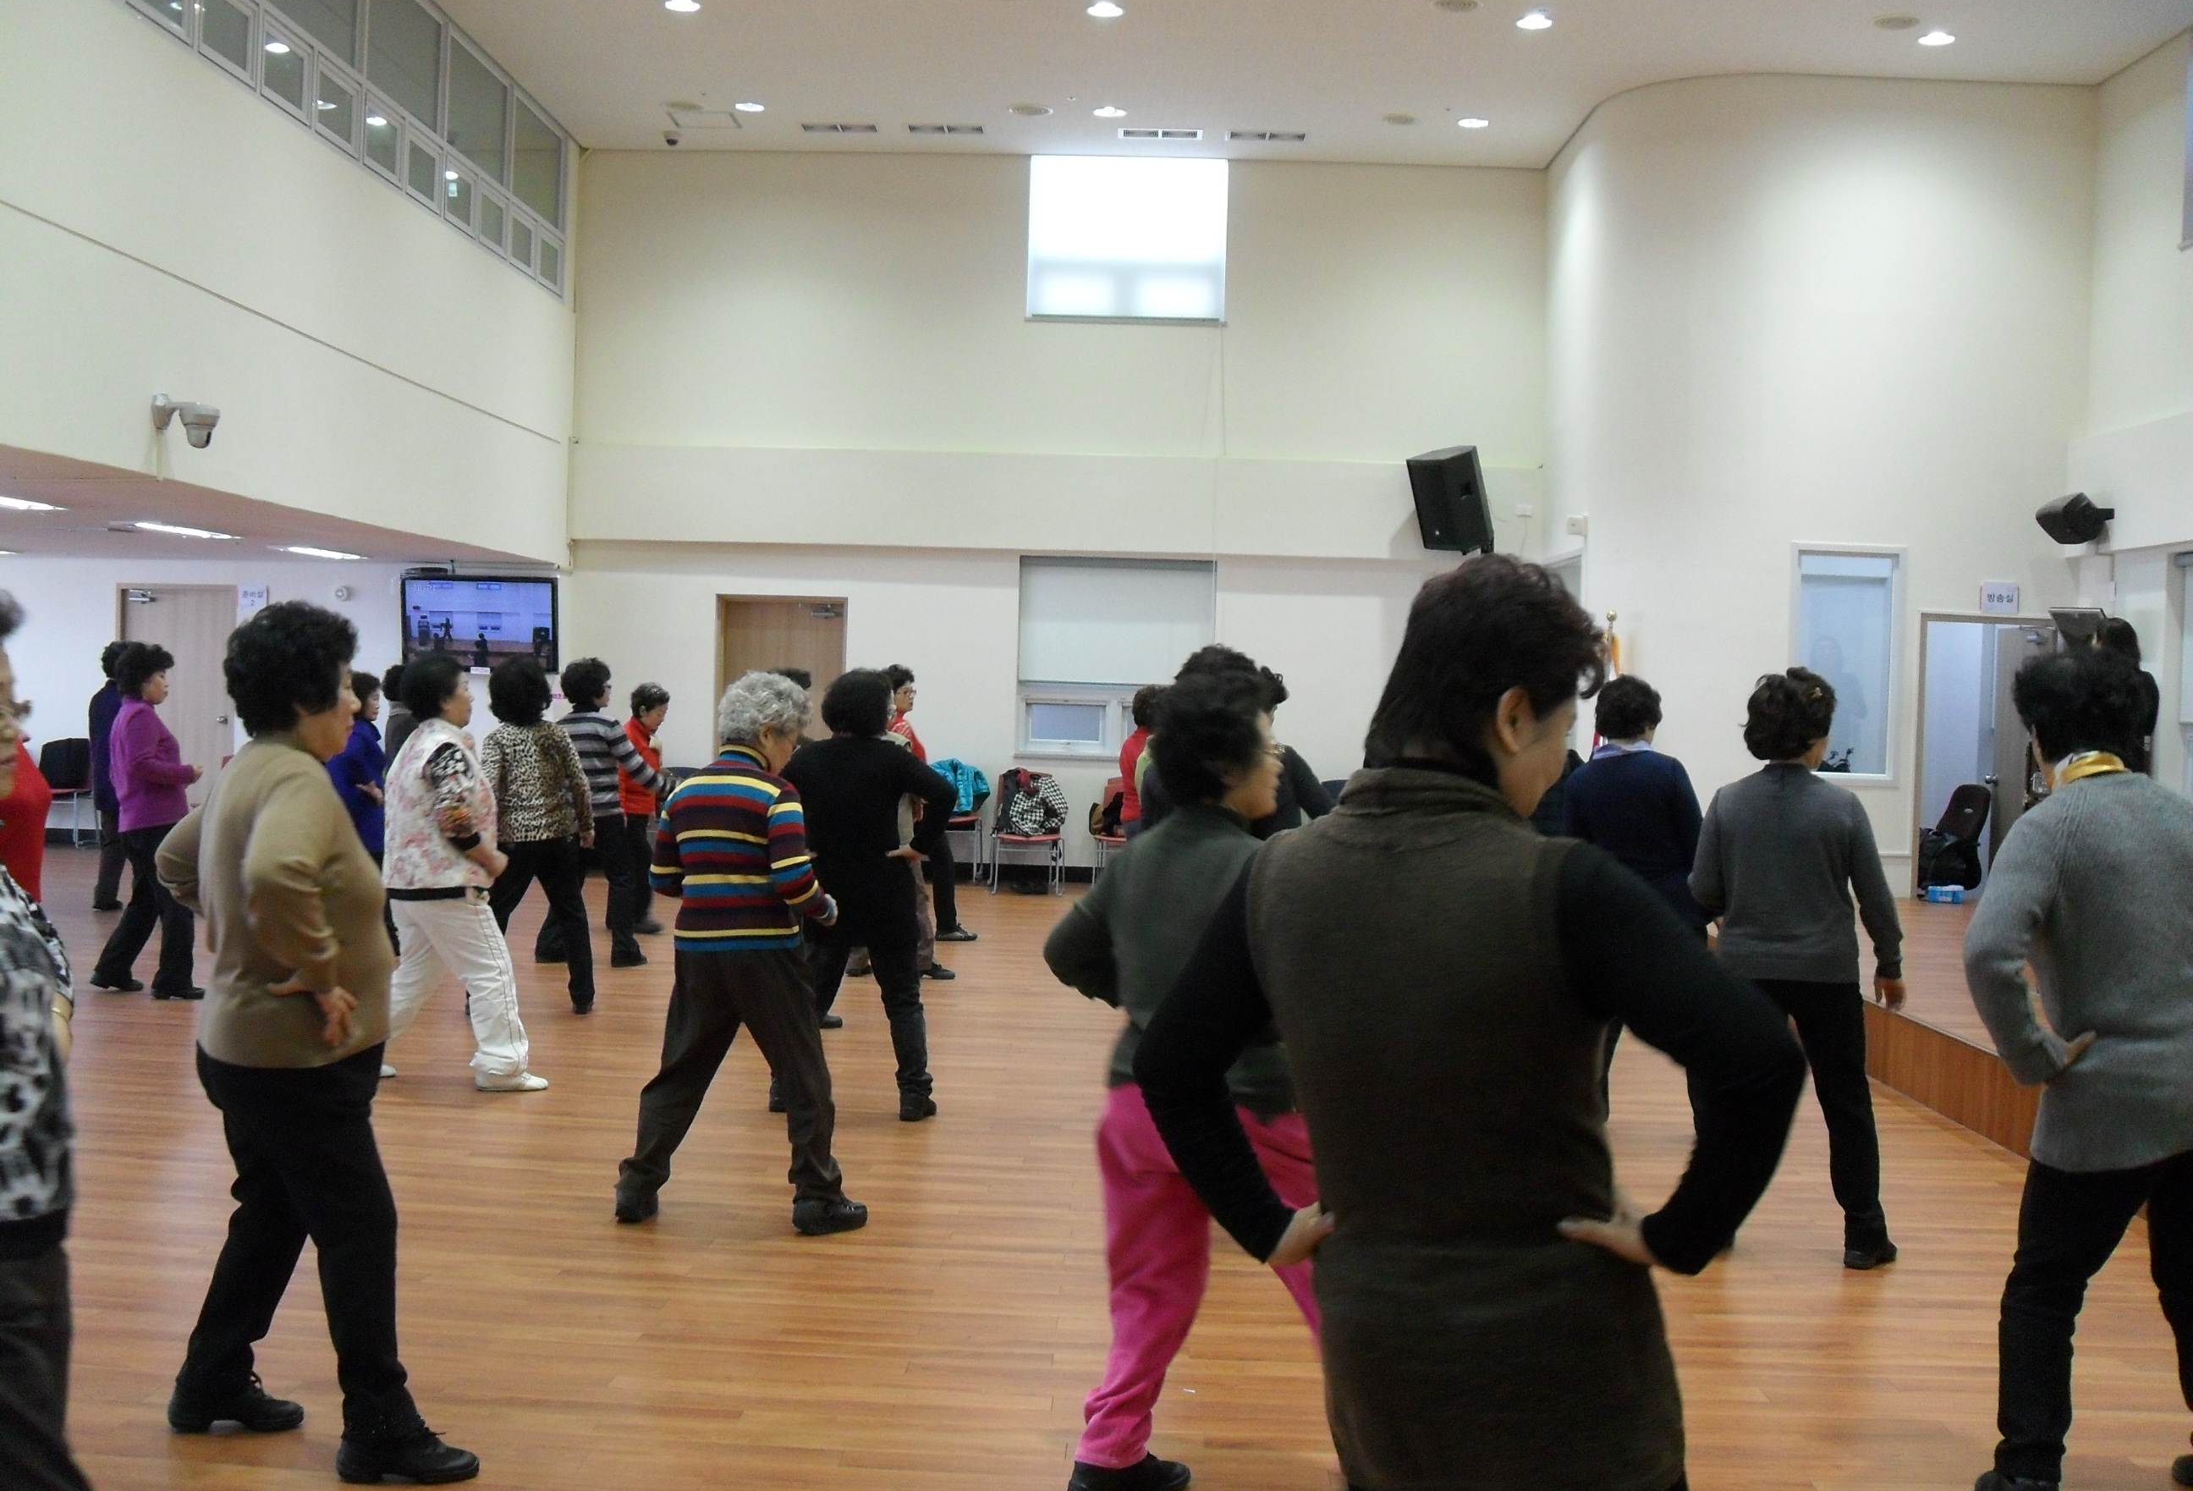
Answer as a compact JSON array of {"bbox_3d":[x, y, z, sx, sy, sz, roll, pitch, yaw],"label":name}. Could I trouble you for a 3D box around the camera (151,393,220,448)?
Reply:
[{"bbox_3d":[-4.006,-1.428,9.750,0.290,0.230,0.170,2,1,1],"label":"camera"}]

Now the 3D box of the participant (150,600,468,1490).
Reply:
[{"bbox_3d":[-1.430,0.516,4.110,0.570,1.550,0.580,1,1,-19],"label":"participant"}]

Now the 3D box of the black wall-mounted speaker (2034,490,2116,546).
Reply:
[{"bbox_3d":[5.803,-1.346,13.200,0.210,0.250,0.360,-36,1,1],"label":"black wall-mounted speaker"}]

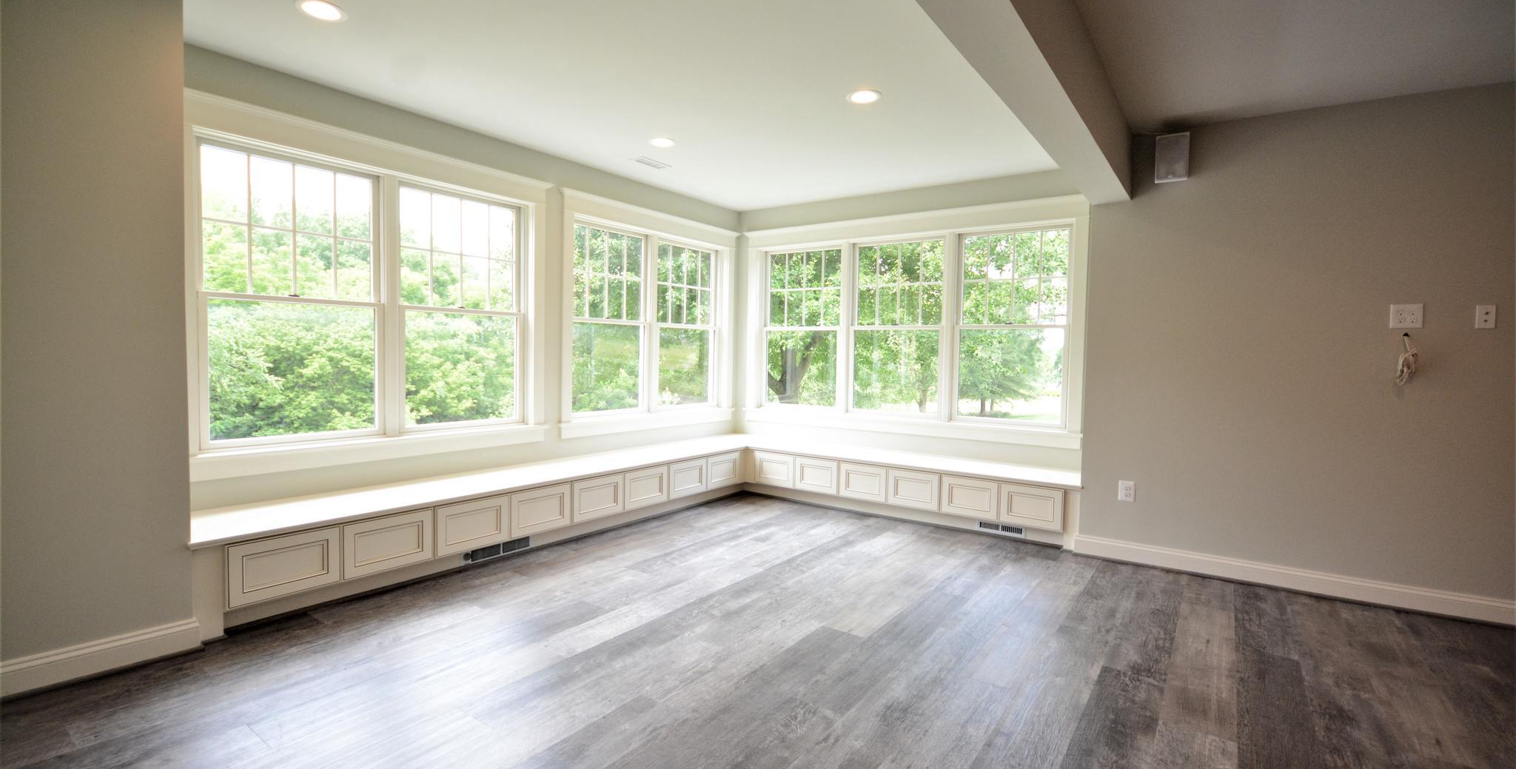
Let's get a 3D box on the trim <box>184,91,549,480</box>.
[{"bbox_3d":[-1.956,-0.442,3.484,0.080,1.705,1.820,3,4,37],"label":"trim"}]

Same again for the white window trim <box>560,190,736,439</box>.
[{"bbox_3d":[-0.782,-0.488,5.015,0.080,1.695,1.830,3,4,37],"label":"white window trim"}]

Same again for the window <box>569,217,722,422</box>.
[{"bbox_3d":[-0.832,-0.474,5.066,0.100,1.390,1.530,3,4,37],"label":"window"}]

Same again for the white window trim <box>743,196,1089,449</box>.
[{"bbox_3d":[1.042,-0.463,4.993,2.755,1.710,0.080,3,3,33],"label":"white window trim"}]

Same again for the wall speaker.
[{"bbox_3d":[2.279,-1.242,3.475,0.148,0.245,0.140,3,13,33],"label":"wall speaker"}]

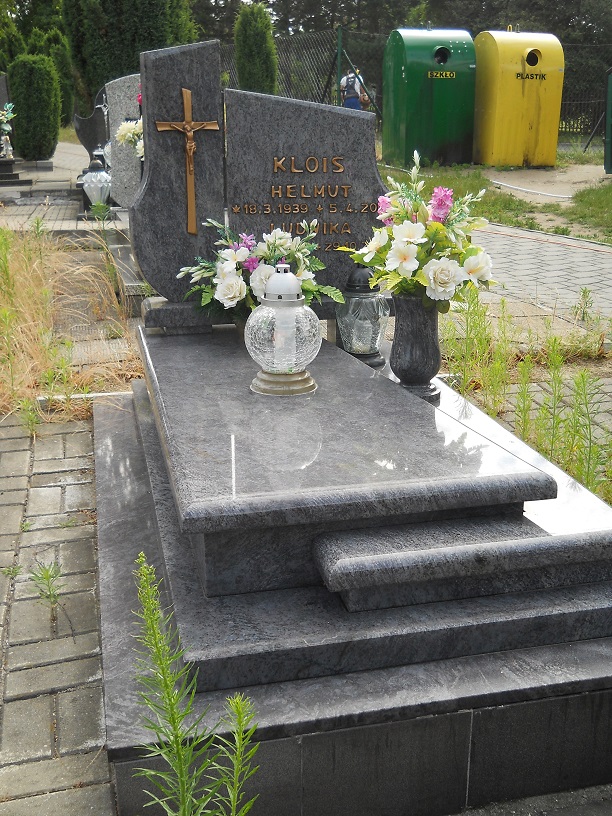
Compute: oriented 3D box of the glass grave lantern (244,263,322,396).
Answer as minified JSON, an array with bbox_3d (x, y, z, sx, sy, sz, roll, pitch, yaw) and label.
[{"bbox_3d":[-0.061,-0.221,2.679,0.219,0.359,0.219,-1,17,0],"label":"glass grave lantern"}]

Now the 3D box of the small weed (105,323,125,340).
[{"bbox_3d":[-0.967,-0.392,4.883,0.099,0.082,0.100,-4,18,-12],"label":"small weed"}]

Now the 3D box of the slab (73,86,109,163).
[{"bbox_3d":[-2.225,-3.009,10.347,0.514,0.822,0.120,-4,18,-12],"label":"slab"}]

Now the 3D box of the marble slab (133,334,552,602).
[{"bbox_3d":[-0.037,0.021,2.810,0.798,0.194,1.761,-4,18,-12],"label":"marble slab"}]

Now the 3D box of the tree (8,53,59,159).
[{"bbox_3d":[-4.398,-4.876,15.698,0.801,1.658,0.900,-4,18,-12],"label":"tree"}]

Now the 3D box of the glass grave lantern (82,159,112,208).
[{"bbox_3d":[-1.833,-1.960,8.512,0.263,0.451,0.270,-4,18,-12],"label":"glass grave lantern"}]

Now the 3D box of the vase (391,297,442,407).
[{"bbox_3d":[0.328,-0.177,2.871,0.158,0.324,0.160,-1,17,0],"label":"vase"}]

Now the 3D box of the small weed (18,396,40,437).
[{"bbox_3d":[-0.975,0.030,3.407,0.074,0.140,0.080,-4,18,-12],"label":"small weed"}]

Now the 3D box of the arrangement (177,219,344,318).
[{"bbox_3d":[-0.150,-0.459,3.303,0.575,0.353,0.330,-4,18,-12],"label":"arrangement"}]

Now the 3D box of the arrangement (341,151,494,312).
[{"bbox_3d":[0.323,-0.499,2.770,0.457,0.446,0.412,-4,18,-12],"label":"arrangement"}]

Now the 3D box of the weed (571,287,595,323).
[{"bbox_3d":[1.461,-0.548,5.097,0.133,0.177,0.110,-4,18,-12],"label":"weed"}]

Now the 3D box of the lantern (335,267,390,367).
[{"bbox_3d":[0.195,-0.316,3.294,0.194,0.333,0.196,-1,17,0],"label":"lantern"}]

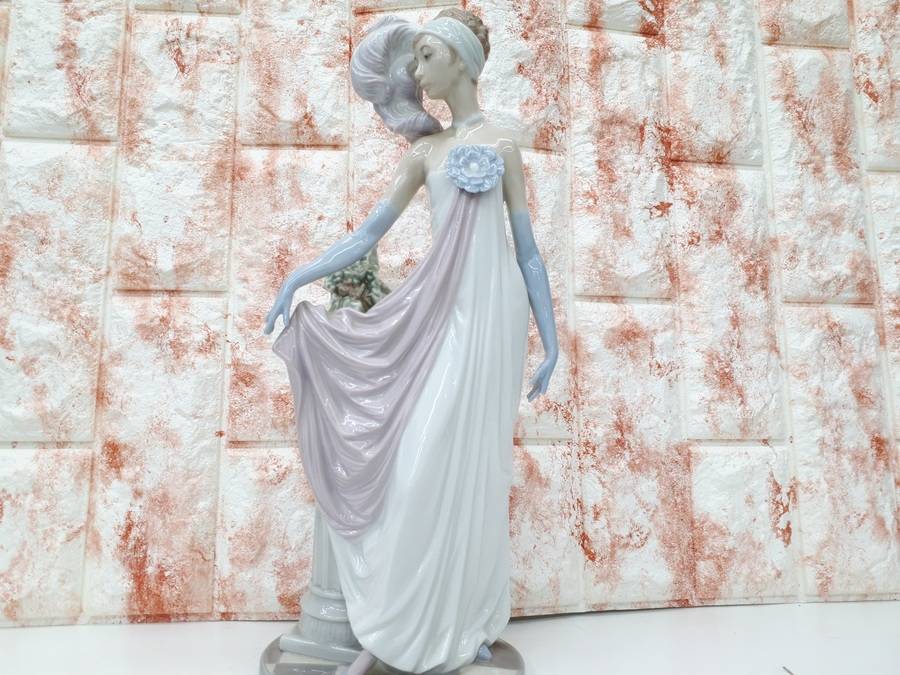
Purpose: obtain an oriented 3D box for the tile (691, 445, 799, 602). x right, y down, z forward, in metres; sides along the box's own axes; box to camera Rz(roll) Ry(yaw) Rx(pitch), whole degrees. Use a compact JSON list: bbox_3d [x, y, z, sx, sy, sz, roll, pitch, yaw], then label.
[{"bbox_3d":[0.198,0.124,0.469,0.071,0.103,0.012,1,-10,-6],"label":"tile"}]

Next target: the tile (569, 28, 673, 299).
[{"bbox_3d":[0.122,-0.129,0.503,0.070,0.206,0.012,1,-10,-6],"label":"tile"}]

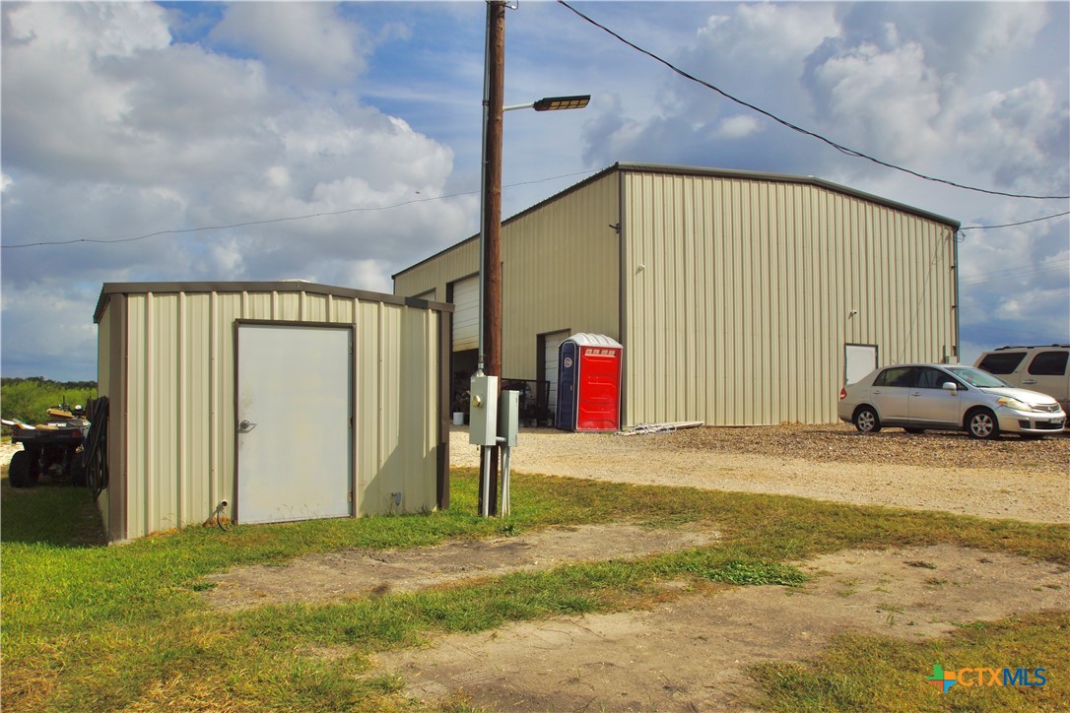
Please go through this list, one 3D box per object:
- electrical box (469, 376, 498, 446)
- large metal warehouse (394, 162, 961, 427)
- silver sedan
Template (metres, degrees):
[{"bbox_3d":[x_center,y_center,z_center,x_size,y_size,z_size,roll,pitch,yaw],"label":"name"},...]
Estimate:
[{"bbox_3d":[-0.587,0.621,8.480,0.170,0.775,0.310,4,-4,-43],"label":"electrical box"},{"bbox_3d":[3.290,-1.100,28.300,12.450,6.620,18.650,2,-3,-27],"label":"large metal warehouse"},{"bbox_3d":[8.720,0.940,15.870,1.730,1.530,4.460,2,-3,-26],"label":"silver sedan"}]

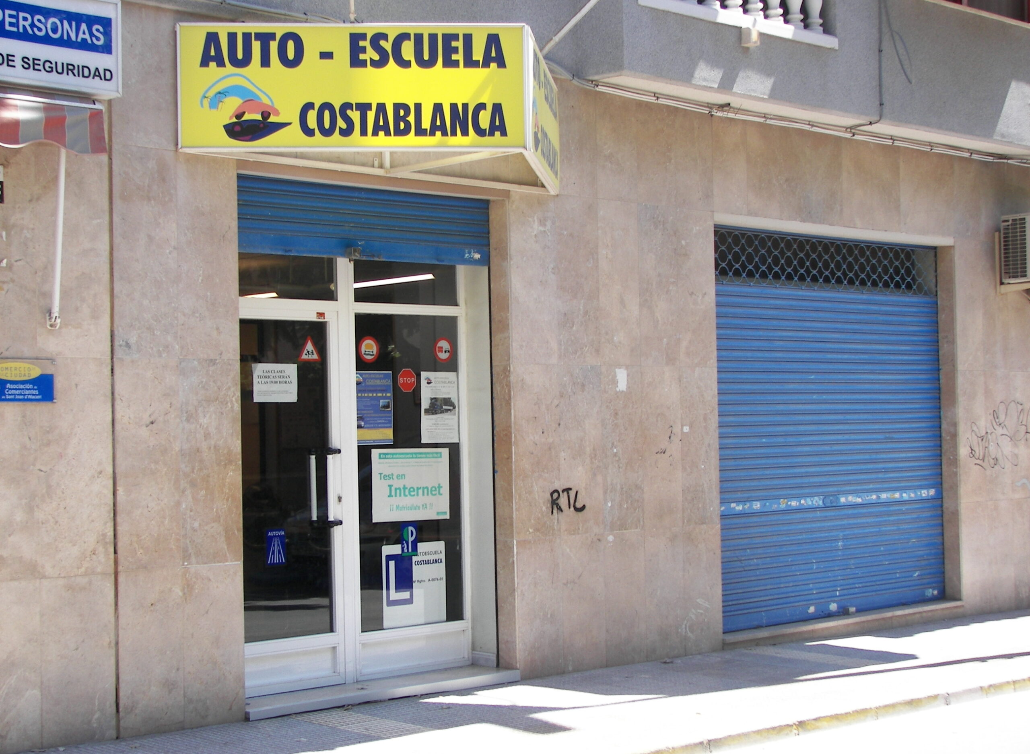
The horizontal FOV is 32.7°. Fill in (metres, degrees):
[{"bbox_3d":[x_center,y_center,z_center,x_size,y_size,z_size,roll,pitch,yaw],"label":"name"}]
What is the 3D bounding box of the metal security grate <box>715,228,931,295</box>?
[{"bbox_3d":[2.269,-0.824,12.804,2.880,0.383,0.045,0,-2,-44],"label":"metal security grate"}]

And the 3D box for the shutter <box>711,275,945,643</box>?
[{"bbox_3d":[2.295,0.552,12.769,2.880,2.371,0.060,0,-2,-44],"label":"shutter"}]

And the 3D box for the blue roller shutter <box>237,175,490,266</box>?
[{"bbox_3d":[-0.843,-0.859,9.815,1.920,0.405,0.060,0,-2,-44],"label":"blue roller shutter"}]

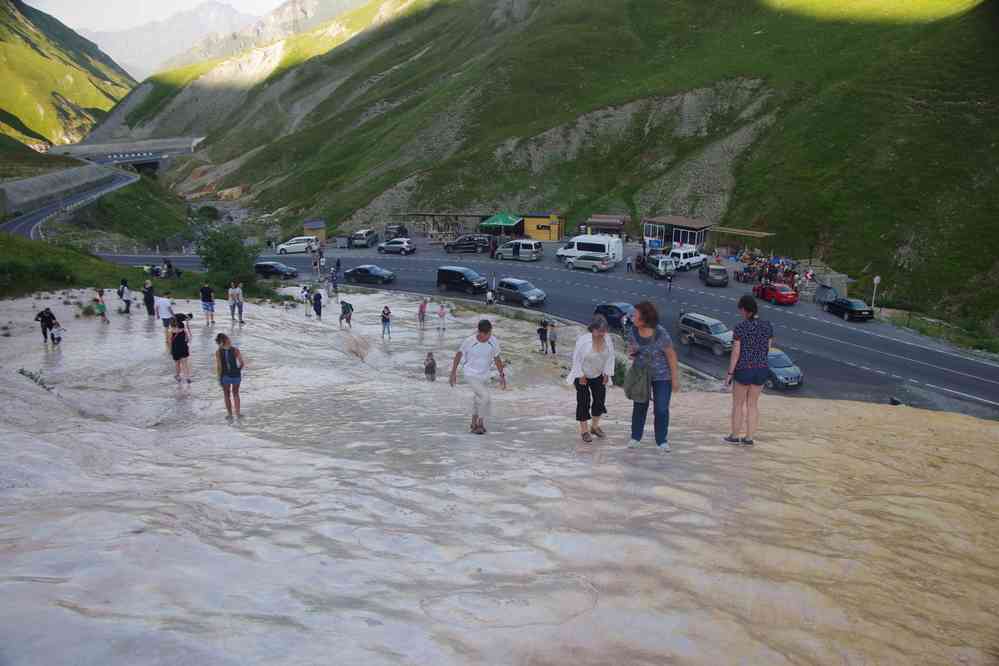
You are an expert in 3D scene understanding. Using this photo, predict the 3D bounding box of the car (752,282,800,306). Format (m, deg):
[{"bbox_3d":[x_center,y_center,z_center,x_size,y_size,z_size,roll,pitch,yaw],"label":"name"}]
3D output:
[{"bbox_3d":[23.912,-3.563,64.910,1.780,1.450,4.500,-6,20,-15],"label":"car"}]

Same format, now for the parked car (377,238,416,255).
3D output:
[{"bbox_3d":[-11.589,-9.761,84.016,4.370,1.630,1.820,4,14,14],"label":"parked car"}]

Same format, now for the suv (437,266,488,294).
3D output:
[{"bbox_3d":[-3.104,-4.570,64.087,1.910,1.850,4.820,-12,19,-43],"label":"suv"}]

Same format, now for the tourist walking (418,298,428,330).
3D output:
[{"bbox_3d":[-3.861,-0.934,38.004,0.380,1.640,0.500,-9,17,-36],"label":"tourist walking"}]

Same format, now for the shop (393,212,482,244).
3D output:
[{"bbox_3d":[-7.648,-13.729,95.500,11.300,3.300,3.300,3,16,8],"label":"shop"}]

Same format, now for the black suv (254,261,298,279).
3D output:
[{"bbox_3d":[-20.765,-5.686,67.924,4.500,1.500,1.800,3,14,10],"label":"black suv"}]

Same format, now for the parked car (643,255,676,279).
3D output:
[{"bbox_3d":[15.405,-6.186,70.999,1.730,1.830,4.100,-1,16,-6],"label":"parked car"}]

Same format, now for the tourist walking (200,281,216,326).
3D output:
[{"bbox_3d":[-11.272,-1.142,29.000,0.520,1.720,0.360,-4,16,-16],"label":"tourist walking"}]

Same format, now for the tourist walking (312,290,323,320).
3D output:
[{"bbox_3d":[-9.080,-1.394,37.412,0.420,1.580,0.480,11,17,36],"label":"tourist walking"}]

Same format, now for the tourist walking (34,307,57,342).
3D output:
[{"bbox_3d":[-16.672,-0.275,27.500,0.660,1.360,0.450,-7,17,-25],"label":"tourist walking"}]

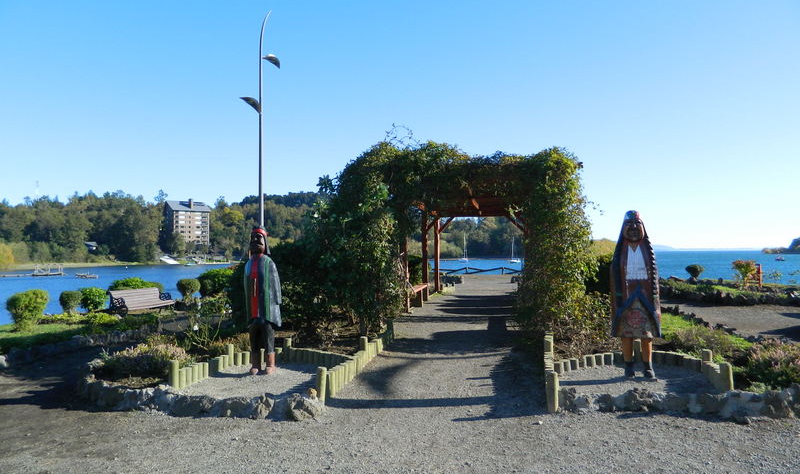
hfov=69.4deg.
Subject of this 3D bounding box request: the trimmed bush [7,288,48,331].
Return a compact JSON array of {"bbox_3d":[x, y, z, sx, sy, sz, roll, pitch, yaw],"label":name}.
[{"bbox_3d":[-7.220,1.425,11.200,0.800,0.800,0.750,0,-1,0],"label":"trimmed bush"}]

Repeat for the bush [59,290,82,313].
[{"bbox_3d":[-9.124,1.833,15.961,0.640,0.700,0.620,0,-1,0],"label":"bush"}]

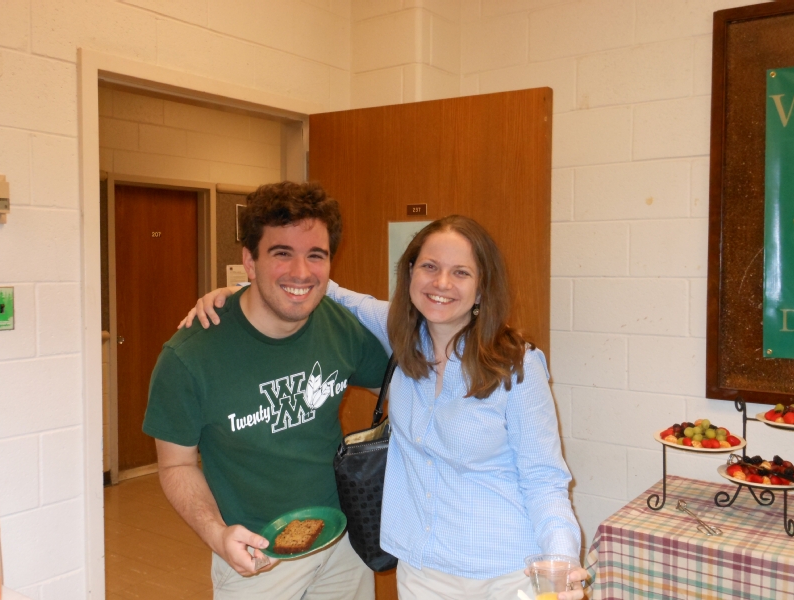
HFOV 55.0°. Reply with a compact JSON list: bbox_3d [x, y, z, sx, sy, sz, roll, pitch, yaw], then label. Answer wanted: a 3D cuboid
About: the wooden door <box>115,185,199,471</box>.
[{"bbox_3d":[-1.752,0.204,5.554,0.045,2.039,0.803,2,3,38],"label":"wooden door"}]

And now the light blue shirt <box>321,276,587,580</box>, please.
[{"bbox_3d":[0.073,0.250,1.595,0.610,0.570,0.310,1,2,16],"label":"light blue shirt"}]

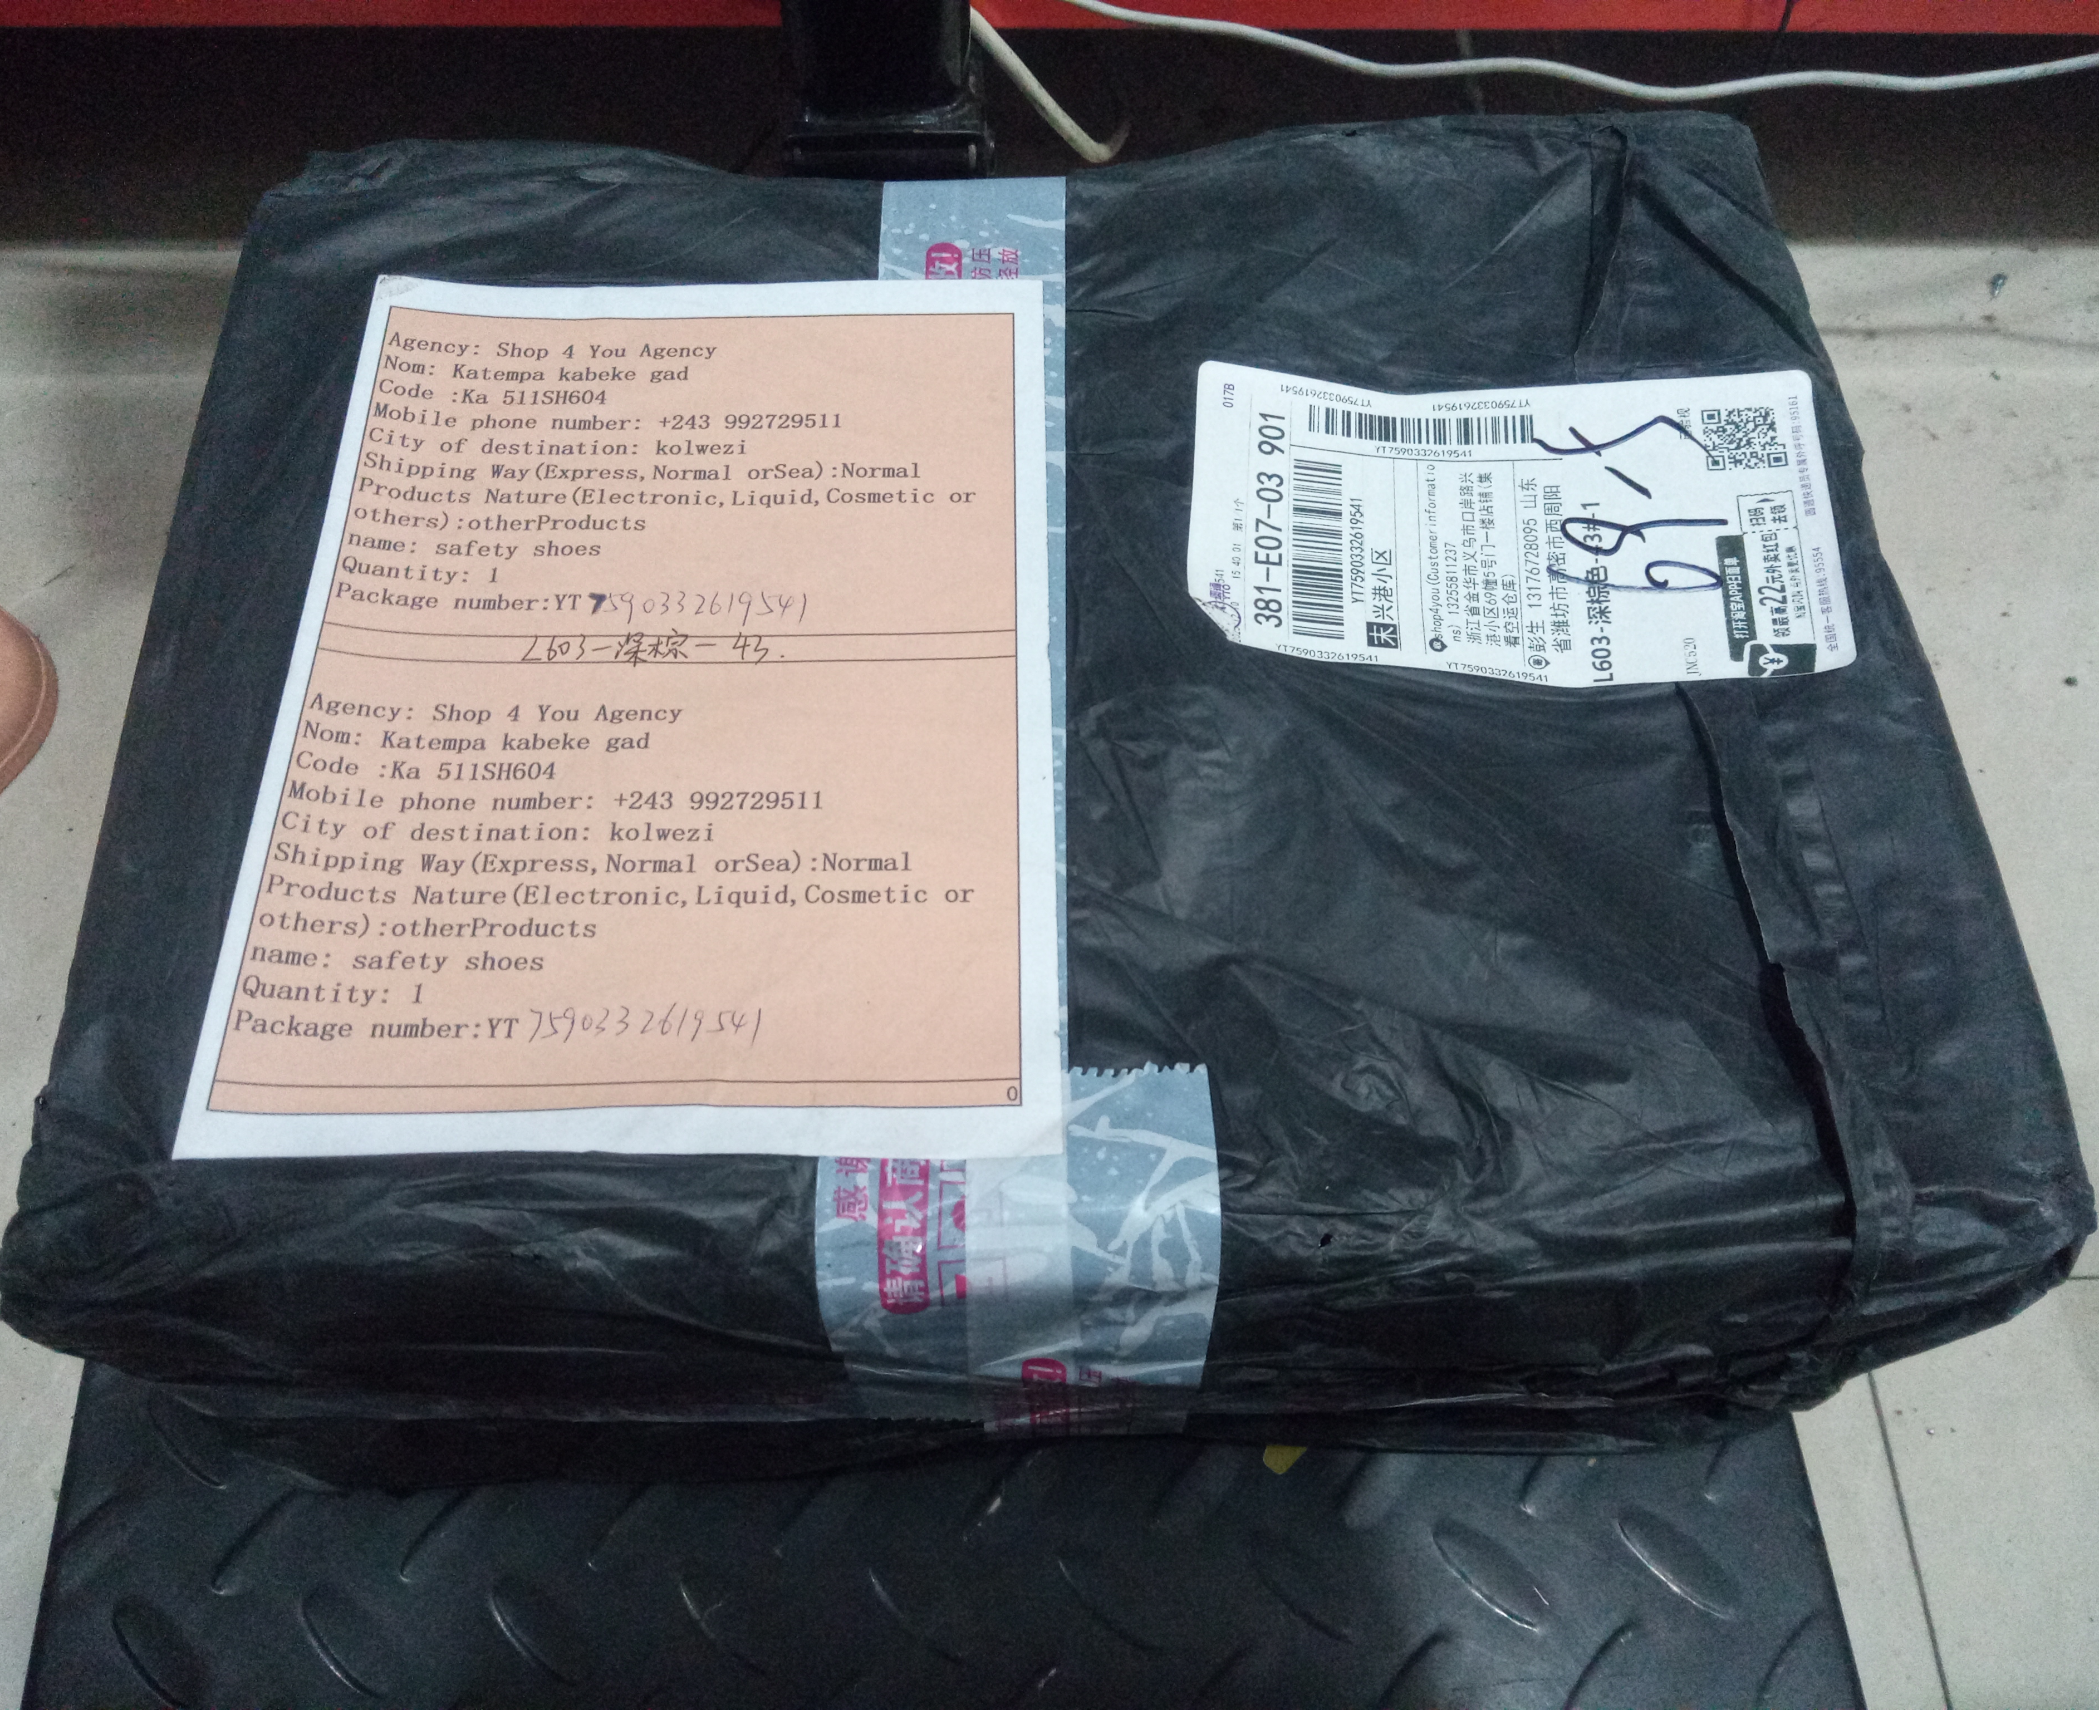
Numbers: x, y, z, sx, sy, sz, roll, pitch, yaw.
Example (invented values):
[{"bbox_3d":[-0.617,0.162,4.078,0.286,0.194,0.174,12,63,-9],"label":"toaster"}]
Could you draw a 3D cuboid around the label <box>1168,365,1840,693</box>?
[{"bbox_3d":[0.094,-0.071,0.379,0.130,0.007,0.077,2,60,5],"label":"label"}]

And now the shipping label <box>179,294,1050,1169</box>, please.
[{"bbox_3d":[-0.073,-0.039,0.363,0.148,0.004,0.210,0,59,-2],"label":"shipping label"}]

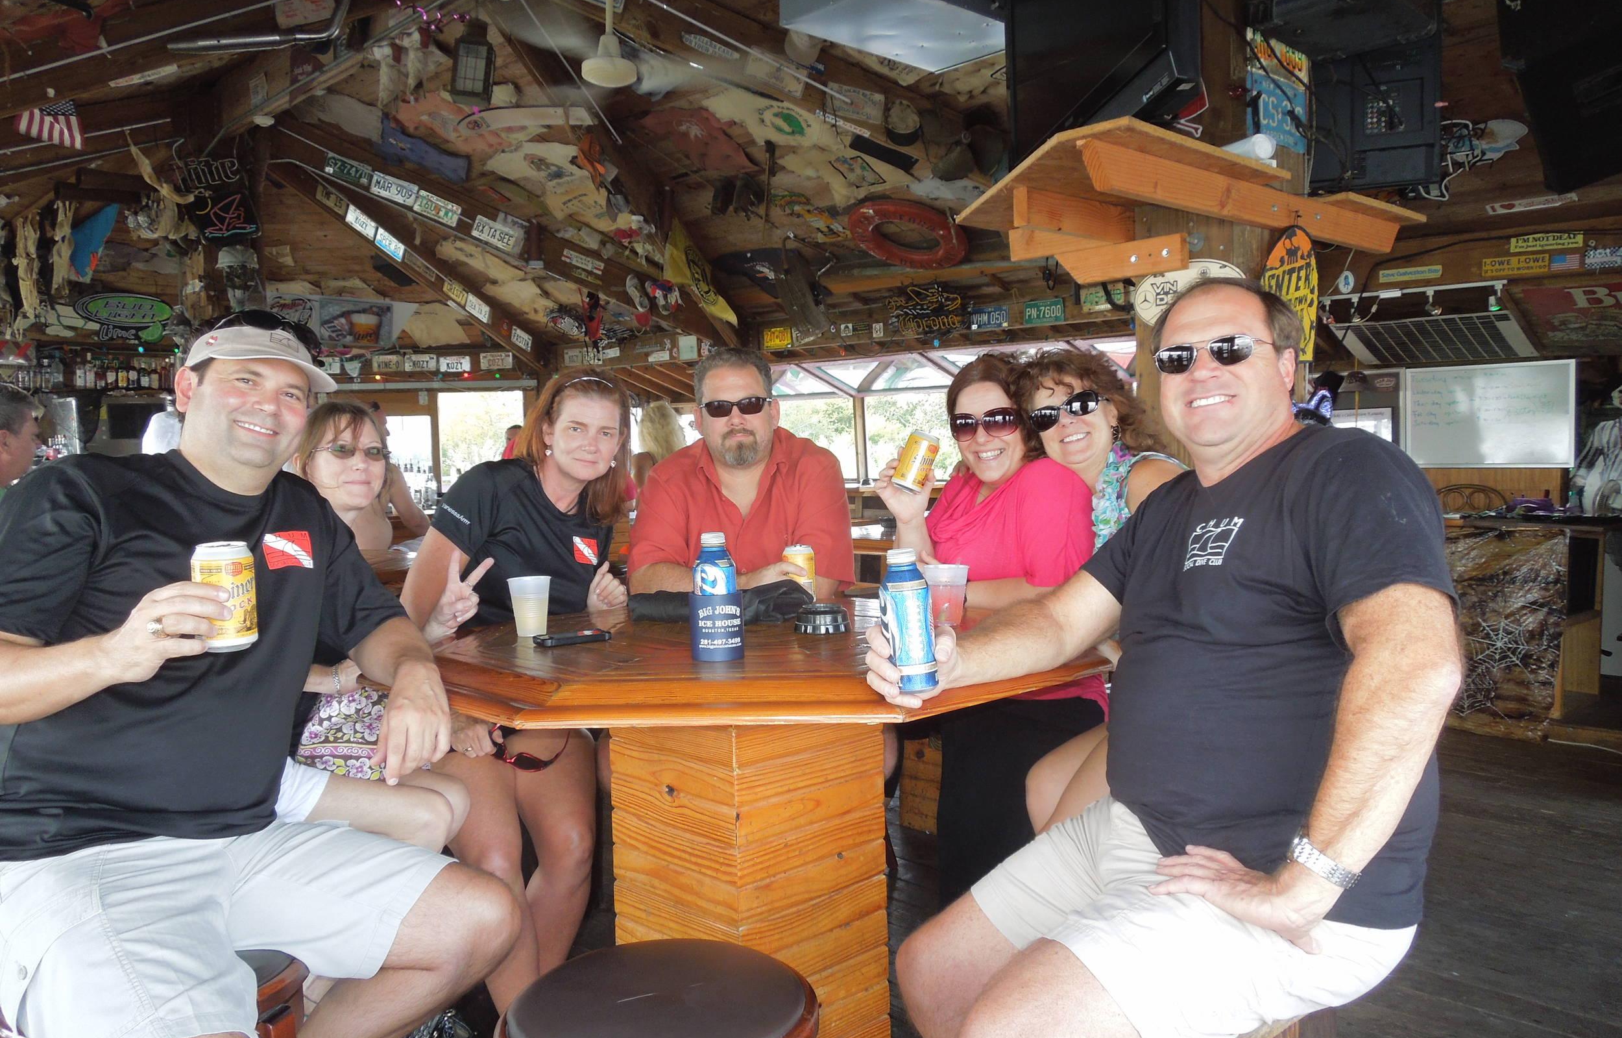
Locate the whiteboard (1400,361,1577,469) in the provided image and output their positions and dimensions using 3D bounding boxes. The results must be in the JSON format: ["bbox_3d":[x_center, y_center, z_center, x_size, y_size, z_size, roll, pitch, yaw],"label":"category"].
[{"bbox_3d":[4.040,-0.617,7.000,0.030,0.620,0.930,-4,5,-43],"label":"whiteboard"}]

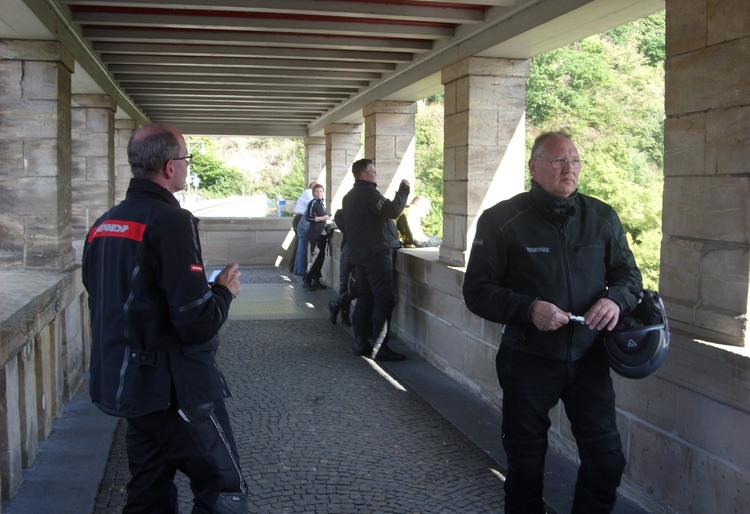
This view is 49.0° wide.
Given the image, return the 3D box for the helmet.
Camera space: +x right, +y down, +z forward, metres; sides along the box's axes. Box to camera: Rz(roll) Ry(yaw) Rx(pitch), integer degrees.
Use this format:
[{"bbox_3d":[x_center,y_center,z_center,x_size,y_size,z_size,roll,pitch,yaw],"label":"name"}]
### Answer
[{"bbox_3d":[0.991,0.296,3.120,0.260,0.330,0.260,-8,25,1],"label":"helmet"}]

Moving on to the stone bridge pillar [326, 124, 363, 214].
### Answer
[{"bbox_3d":[-0.560,-1.421,14.451,0.555,1.776,0.754,-1,5,-12],"label":"stone bridge pillar"}]

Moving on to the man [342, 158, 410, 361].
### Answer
[{"bbox_3d":[0.010,0.019,7.553,0.580,1.840,0.540,-2,5,-26],"label":"man"}]

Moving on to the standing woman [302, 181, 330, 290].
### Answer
[{"bbox_3d":[-0.919,-0.336,12.936,0.420,1.650,0.460,2,5,23],"label":"standing woman"}]

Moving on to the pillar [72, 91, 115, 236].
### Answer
[{"bbox_3d":[-3.525,-1.087,10.169,0.555,1.776,0.754,-1,5,-12],"label":"pillar"}]

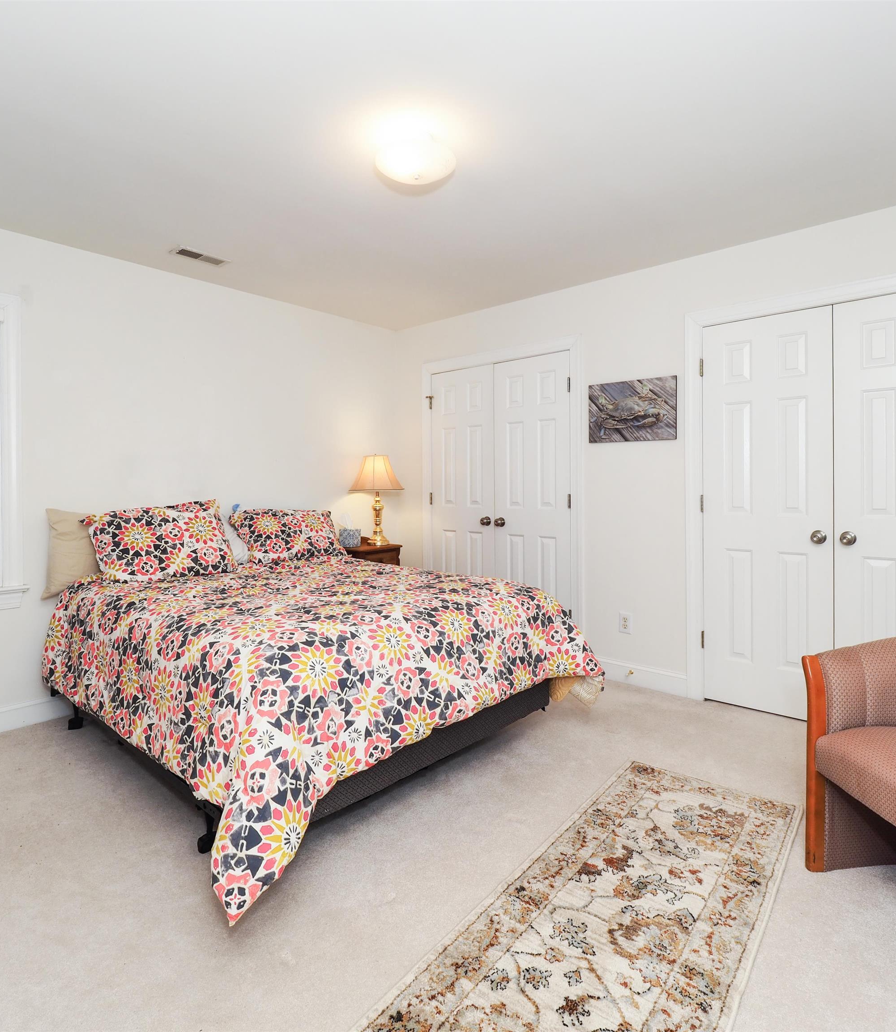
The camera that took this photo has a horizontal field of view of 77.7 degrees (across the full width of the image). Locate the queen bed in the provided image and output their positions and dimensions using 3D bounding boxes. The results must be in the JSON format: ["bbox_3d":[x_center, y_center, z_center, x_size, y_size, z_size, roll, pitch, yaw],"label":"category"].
[{"bbox_3d":[-0.654,0.656,2.737,2.001,0.734,1.866,1,2,41],"label":"queen bed"}]

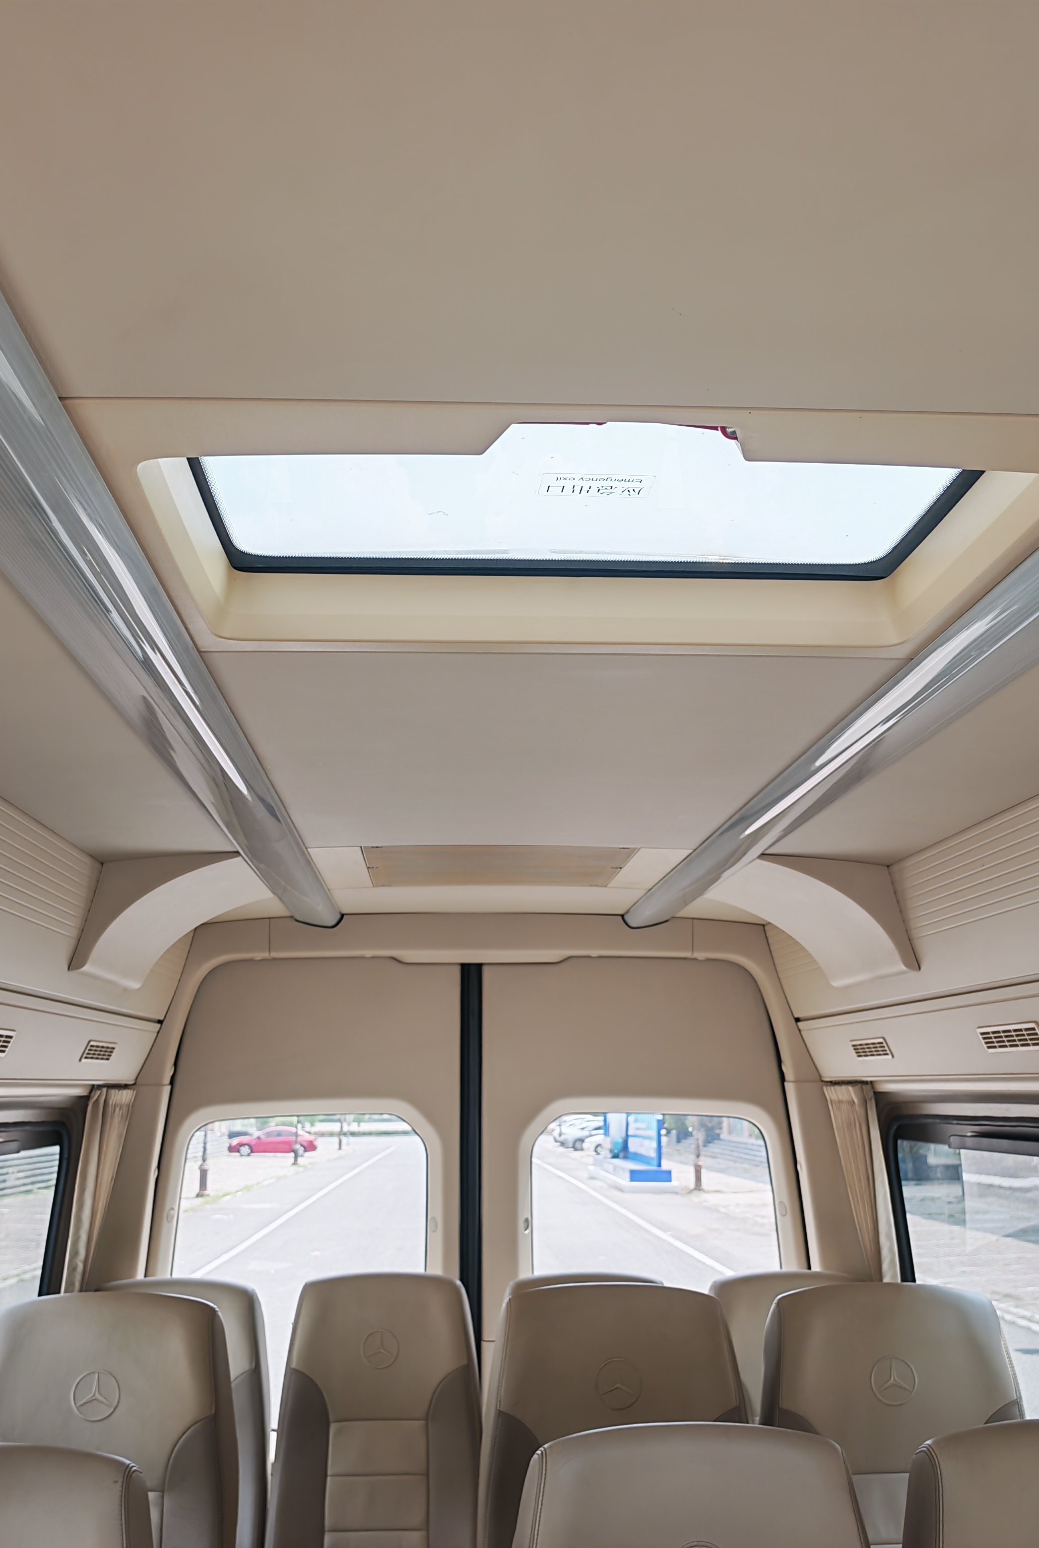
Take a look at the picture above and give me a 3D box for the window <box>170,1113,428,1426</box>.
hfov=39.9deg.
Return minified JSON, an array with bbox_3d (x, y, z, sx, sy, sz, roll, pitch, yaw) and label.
[{"bbox_3d":[-0.498,1.130,3.273,0.580,0.680,0.040,0,-12,-3],"label":"window"}]

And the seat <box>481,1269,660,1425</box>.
[{"bbox_3d":[0.145,1.496,2.534,0.430,1.120,0.640,0,-12,-3],"label":"seat"}]

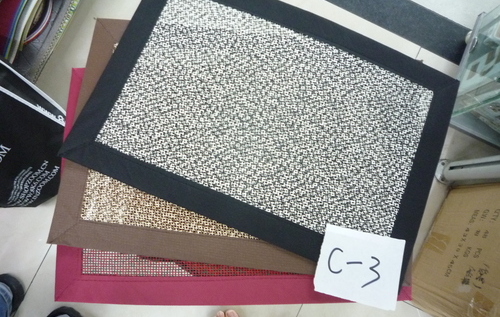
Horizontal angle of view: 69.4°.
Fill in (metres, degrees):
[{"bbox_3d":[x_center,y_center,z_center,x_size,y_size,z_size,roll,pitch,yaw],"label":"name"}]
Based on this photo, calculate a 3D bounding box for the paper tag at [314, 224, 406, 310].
[{"bbox_3d":[0.265,0.257,0.860,0.195,0.008,0.162,13,82,-1],"label":"paper tag"}]

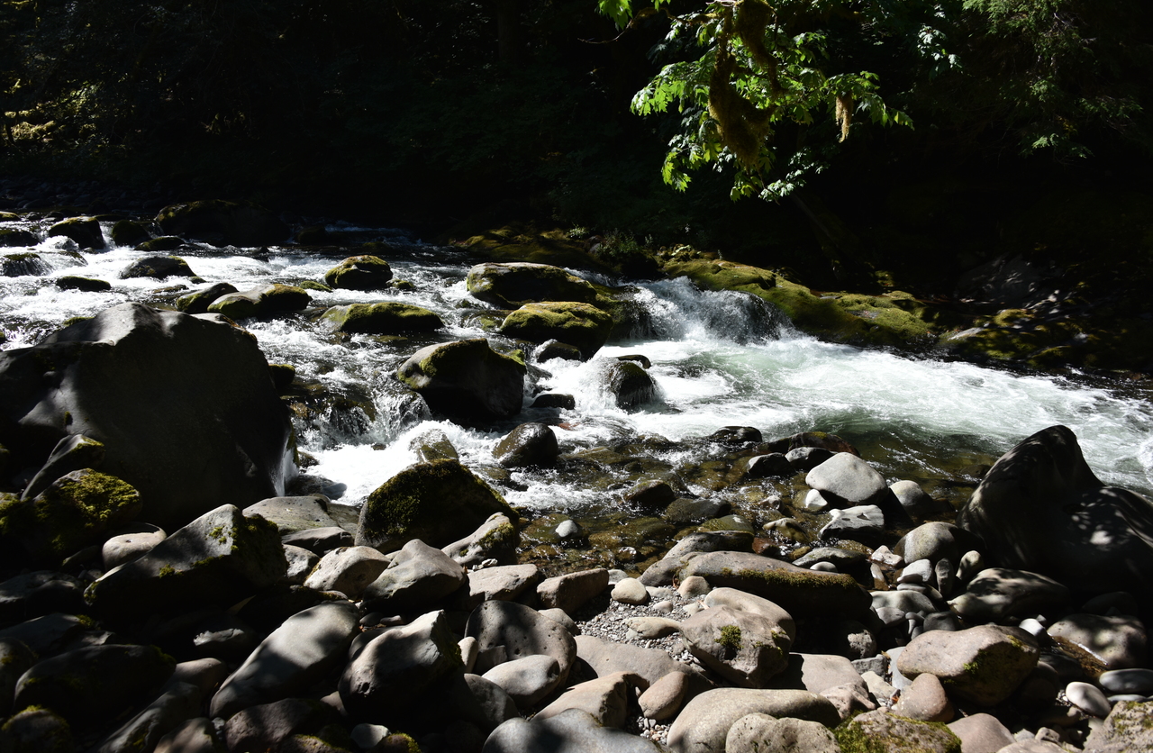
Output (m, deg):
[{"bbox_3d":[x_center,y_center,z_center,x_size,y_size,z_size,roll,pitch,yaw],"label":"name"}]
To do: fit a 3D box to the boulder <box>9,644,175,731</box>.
[{"bbox_3d":[-1.577,1.032,2.955,0.470,0.226,0.258,-6,15,-24],"label":"boulder"}]

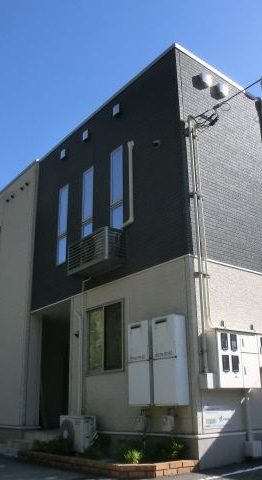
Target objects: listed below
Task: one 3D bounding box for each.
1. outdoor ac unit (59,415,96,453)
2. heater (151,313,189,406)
[{"bbox_3d":[-0.903,3.233,7.443,0.280,0.530,0.760,14,-25,-36],"label":"outdoor ac unit"},{"bbox_3d":[0.559,1.716,6.323,0.235,1.210,0.490,14,-25,-36],"label":"heater"}]

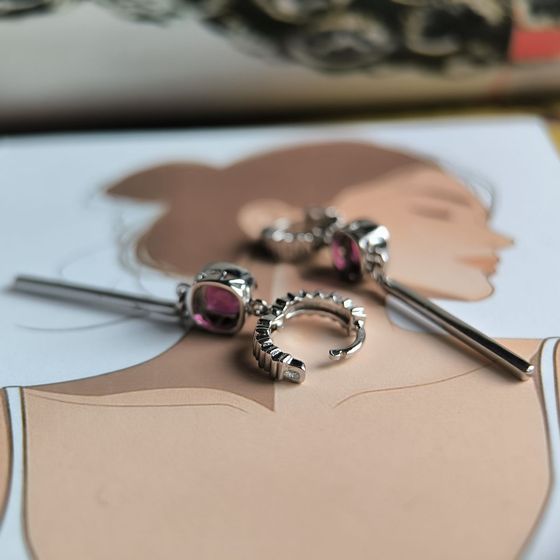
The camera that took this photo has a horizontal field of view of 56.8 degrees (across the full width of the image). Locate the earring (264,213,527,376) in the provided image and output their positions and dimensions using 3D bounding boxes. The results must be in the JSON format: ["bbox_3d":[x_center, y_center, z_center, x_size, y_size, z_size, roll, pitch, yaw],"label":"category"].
[{"bbox_3d":[0.018,-0.002,0.081,0.047,0.009,0.013,26,39,33],"label":"earring"}]

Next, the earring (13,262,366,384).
[{"bbox_3d":[-0.015,0.004,0.070,0.054,0.009,0.014,5,32,5],"label":"earring"}]

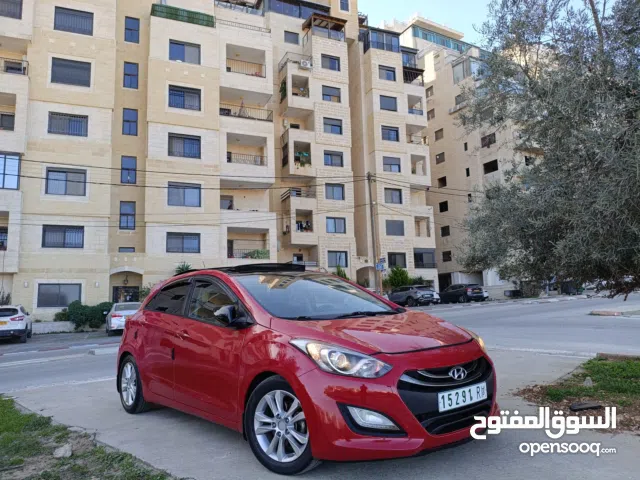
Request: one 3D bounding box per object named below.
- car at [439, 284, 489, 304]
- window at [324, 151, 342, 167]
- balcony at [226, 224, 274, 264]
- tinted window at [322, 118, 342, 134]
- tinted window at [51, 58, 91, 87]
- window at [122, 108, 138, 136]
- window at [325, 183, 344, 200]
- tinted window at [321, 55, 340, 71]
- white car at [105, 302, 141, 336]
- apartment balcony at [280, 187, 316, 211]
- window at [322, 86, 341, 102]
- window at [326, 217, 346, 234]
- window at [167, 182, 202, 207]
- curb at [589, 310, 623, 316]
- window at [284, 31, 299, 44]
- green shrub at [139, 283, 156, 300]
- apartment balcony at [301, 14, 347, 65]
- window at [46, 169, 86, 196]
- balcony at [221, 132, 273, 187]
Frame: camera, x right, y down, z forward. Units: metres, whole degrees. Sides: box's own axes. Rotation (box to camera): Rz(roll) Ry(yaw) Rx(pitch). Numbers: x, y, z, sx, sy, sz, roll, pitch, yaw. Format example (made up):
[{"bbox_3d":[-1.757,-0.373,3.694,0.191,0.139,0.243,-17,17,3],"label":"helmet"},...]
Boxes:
[{"bbox_3d":[11.950,4.600,40.950,1.820,1.580,4.400,1,-8,-22],"label":"car"},{"bbox_3d":[1.277,-7.537,44.630,1.856,1.466,0.150,1,-9,-21],"label":"window"},{"bbox_3d":[-4.923,0.383,31.879,3.201,2.672,2.032,2,-9,-21],"label":"balcony"},{"bbox_3d":[1.202,-10.572,44.776,1.892,1.436,0.149,2,-9,-23],"label":"tinted window"},{"bbox_3d":[-14.006,-9.405,27.142,1.953,1.477,0.150,2,-9,-23],"label":"tinted window"},{"bbox_3d":[-12.216,-7.581,30.916,0.871,1.766,0.150,1,-9,-20],"label":"window"},{"bbox_3d":[1.377,-4.360,43.906,1.882,1.466,0.149,2,-9,-23],"label":"window"},{"bbox_3d":[0.992,-16.938,45.962,1.856,1.511,0.150,1,-9,-21],"label":"tinted window"},{"bbox_3d":[-9.030,3.690,22.600,1.780,1.460,4.600,2,-8,-26],"label":"white car"},{"bbox_3d":[-1.915,-3.362,44.215,2.490,1.910,2.896,2,-9,-21],"label":"apartment balcony"},{"bbox_3d":[1.108,-13.755,45.561,1.875,1.484,0.152,2,-9,-21],"label":"window"},{"bbox_3d":[1.489,-1.305,43.805,1.920,1.424,0.150,2,-9,-23],"label":"window"},{"bbox_3d":[-8.438,-2.806,29.888,1.968,1.463,0.152,2,-9,-21],"label":"window"},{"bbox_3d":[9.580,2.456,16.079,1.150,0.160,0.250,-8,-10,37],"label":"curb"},{"bbox_3d":[-2.757,-19.811,47.225,1.464,1.210,0.150,2,-9,-23],"label":"window"},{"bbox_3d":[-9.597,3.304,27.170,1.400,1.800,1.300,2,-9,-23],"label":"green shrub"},{"bbox_3d":[0.549,-19.404,46.769,3.764,3.863,2.080,2,-9,-23],"label":"apartment balcony"},{"bbox_3d":[-13.807,-3.138,26.233,1.941,1.446,0.150,2,-9,-23],"label":"window"},{"bbox_3d":[-5.089,-5.273,32.601,3.629,3.190,1.650,2,-9,-23],"label":"balcony"}]

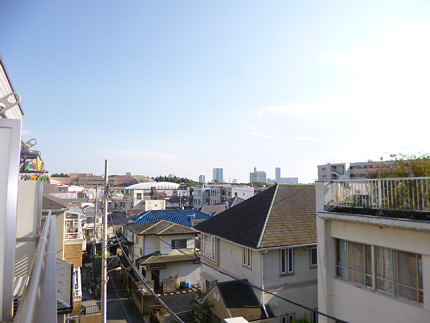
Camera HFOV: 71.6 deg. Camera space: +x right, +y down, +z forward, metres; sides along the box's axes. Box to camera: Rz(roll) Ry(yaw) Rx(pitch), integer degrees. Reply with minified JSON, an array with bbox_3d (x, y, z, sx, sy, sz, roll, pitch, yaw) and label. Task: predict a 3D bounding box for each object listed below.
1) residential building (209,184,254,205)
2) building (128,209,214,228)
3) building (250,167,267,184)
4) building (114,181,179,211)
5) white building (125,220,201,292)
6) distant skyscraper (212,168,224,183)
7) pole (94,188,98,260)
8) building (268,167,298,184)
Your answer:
[{"bbox_3d":[4.468,12.207,79.095,10.500,11.000,9.000,2,-6,-24],"label":"residential building"},{"bbox_3d":[-6.090,11.230,47.000,13.200,7.000,8.300,2,-6,-24],"label":"building"},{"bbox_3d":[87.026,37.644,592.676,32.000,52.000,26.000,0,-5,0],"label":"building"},{"bbox_3d":[-17.271,11.825,74.269,15.000,11.000,10.000,2,-6,-20],"label":"building"},{"bbox_3d":[-6.118,10.108,33.987,6.700,6.900,8.800,2,-6,-24],"label":"white building"},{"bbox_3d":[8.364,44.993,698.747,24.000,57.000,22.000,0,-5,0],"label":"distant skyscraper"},{"bbox_3d":[-19.670,9.970,49.470,0.350,11.600,0.350,2,-6,-24],"label":"pole"},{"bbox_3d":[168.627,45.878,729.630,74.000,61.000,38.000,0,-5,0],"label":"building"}]

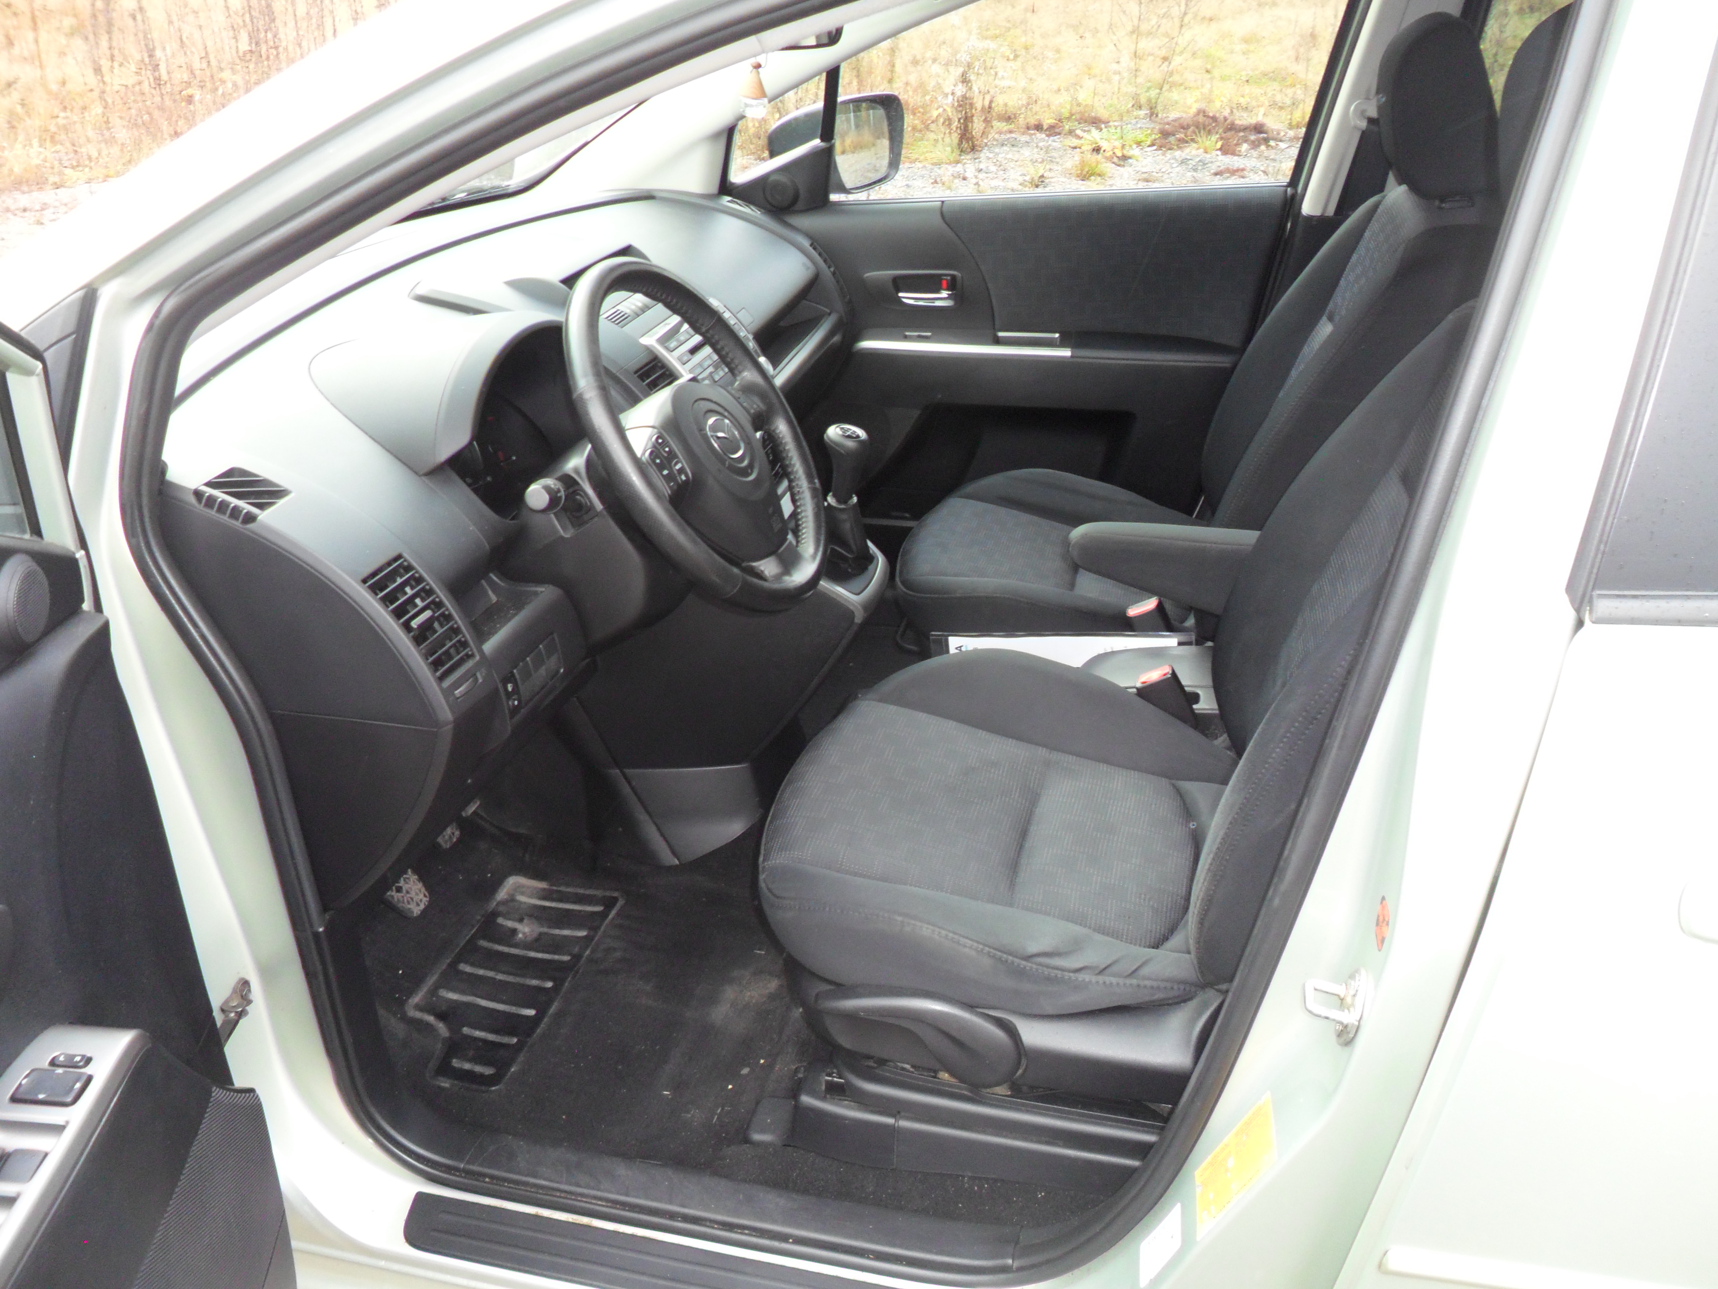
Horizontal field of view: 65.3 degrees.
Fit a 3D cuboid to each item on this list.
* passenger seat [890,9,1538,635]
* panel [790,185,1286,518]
[{"bbox_3d":[0.458,-0.399,1.921,0.790,0.920,0.520,6,28,11],"label":"passenger seat"},{"bbox_3d":[0.237,-0.463,2.311,0.900,0.610,0.110,6,28,11],"label":"panel"}]

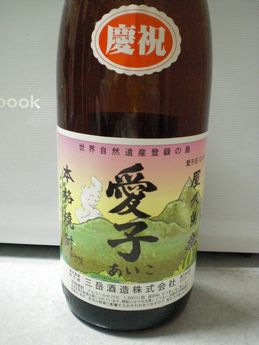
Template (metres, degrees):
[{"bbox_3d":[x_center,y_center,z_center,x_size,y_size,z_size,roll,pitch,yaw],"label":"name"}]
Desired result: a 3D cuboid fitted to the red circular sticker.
[{"bbox_3d":[0.004,-0.071,0.206,0.050,0.037,0.007,0,12,0],"label":"red circular sticker"}]

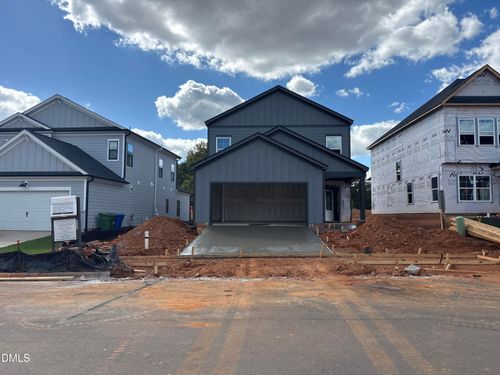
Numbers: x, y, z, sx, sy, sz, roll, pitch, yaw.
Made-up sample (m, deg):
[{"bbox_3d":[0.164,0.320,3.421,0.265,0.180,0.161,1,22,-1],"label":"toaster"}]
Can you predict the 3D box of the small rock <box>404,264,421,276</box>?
[{"bbox_3d":[3.882,1.981,8.977,0.350,0.270,0.270,0,-4,3],"label":"small rock"}]

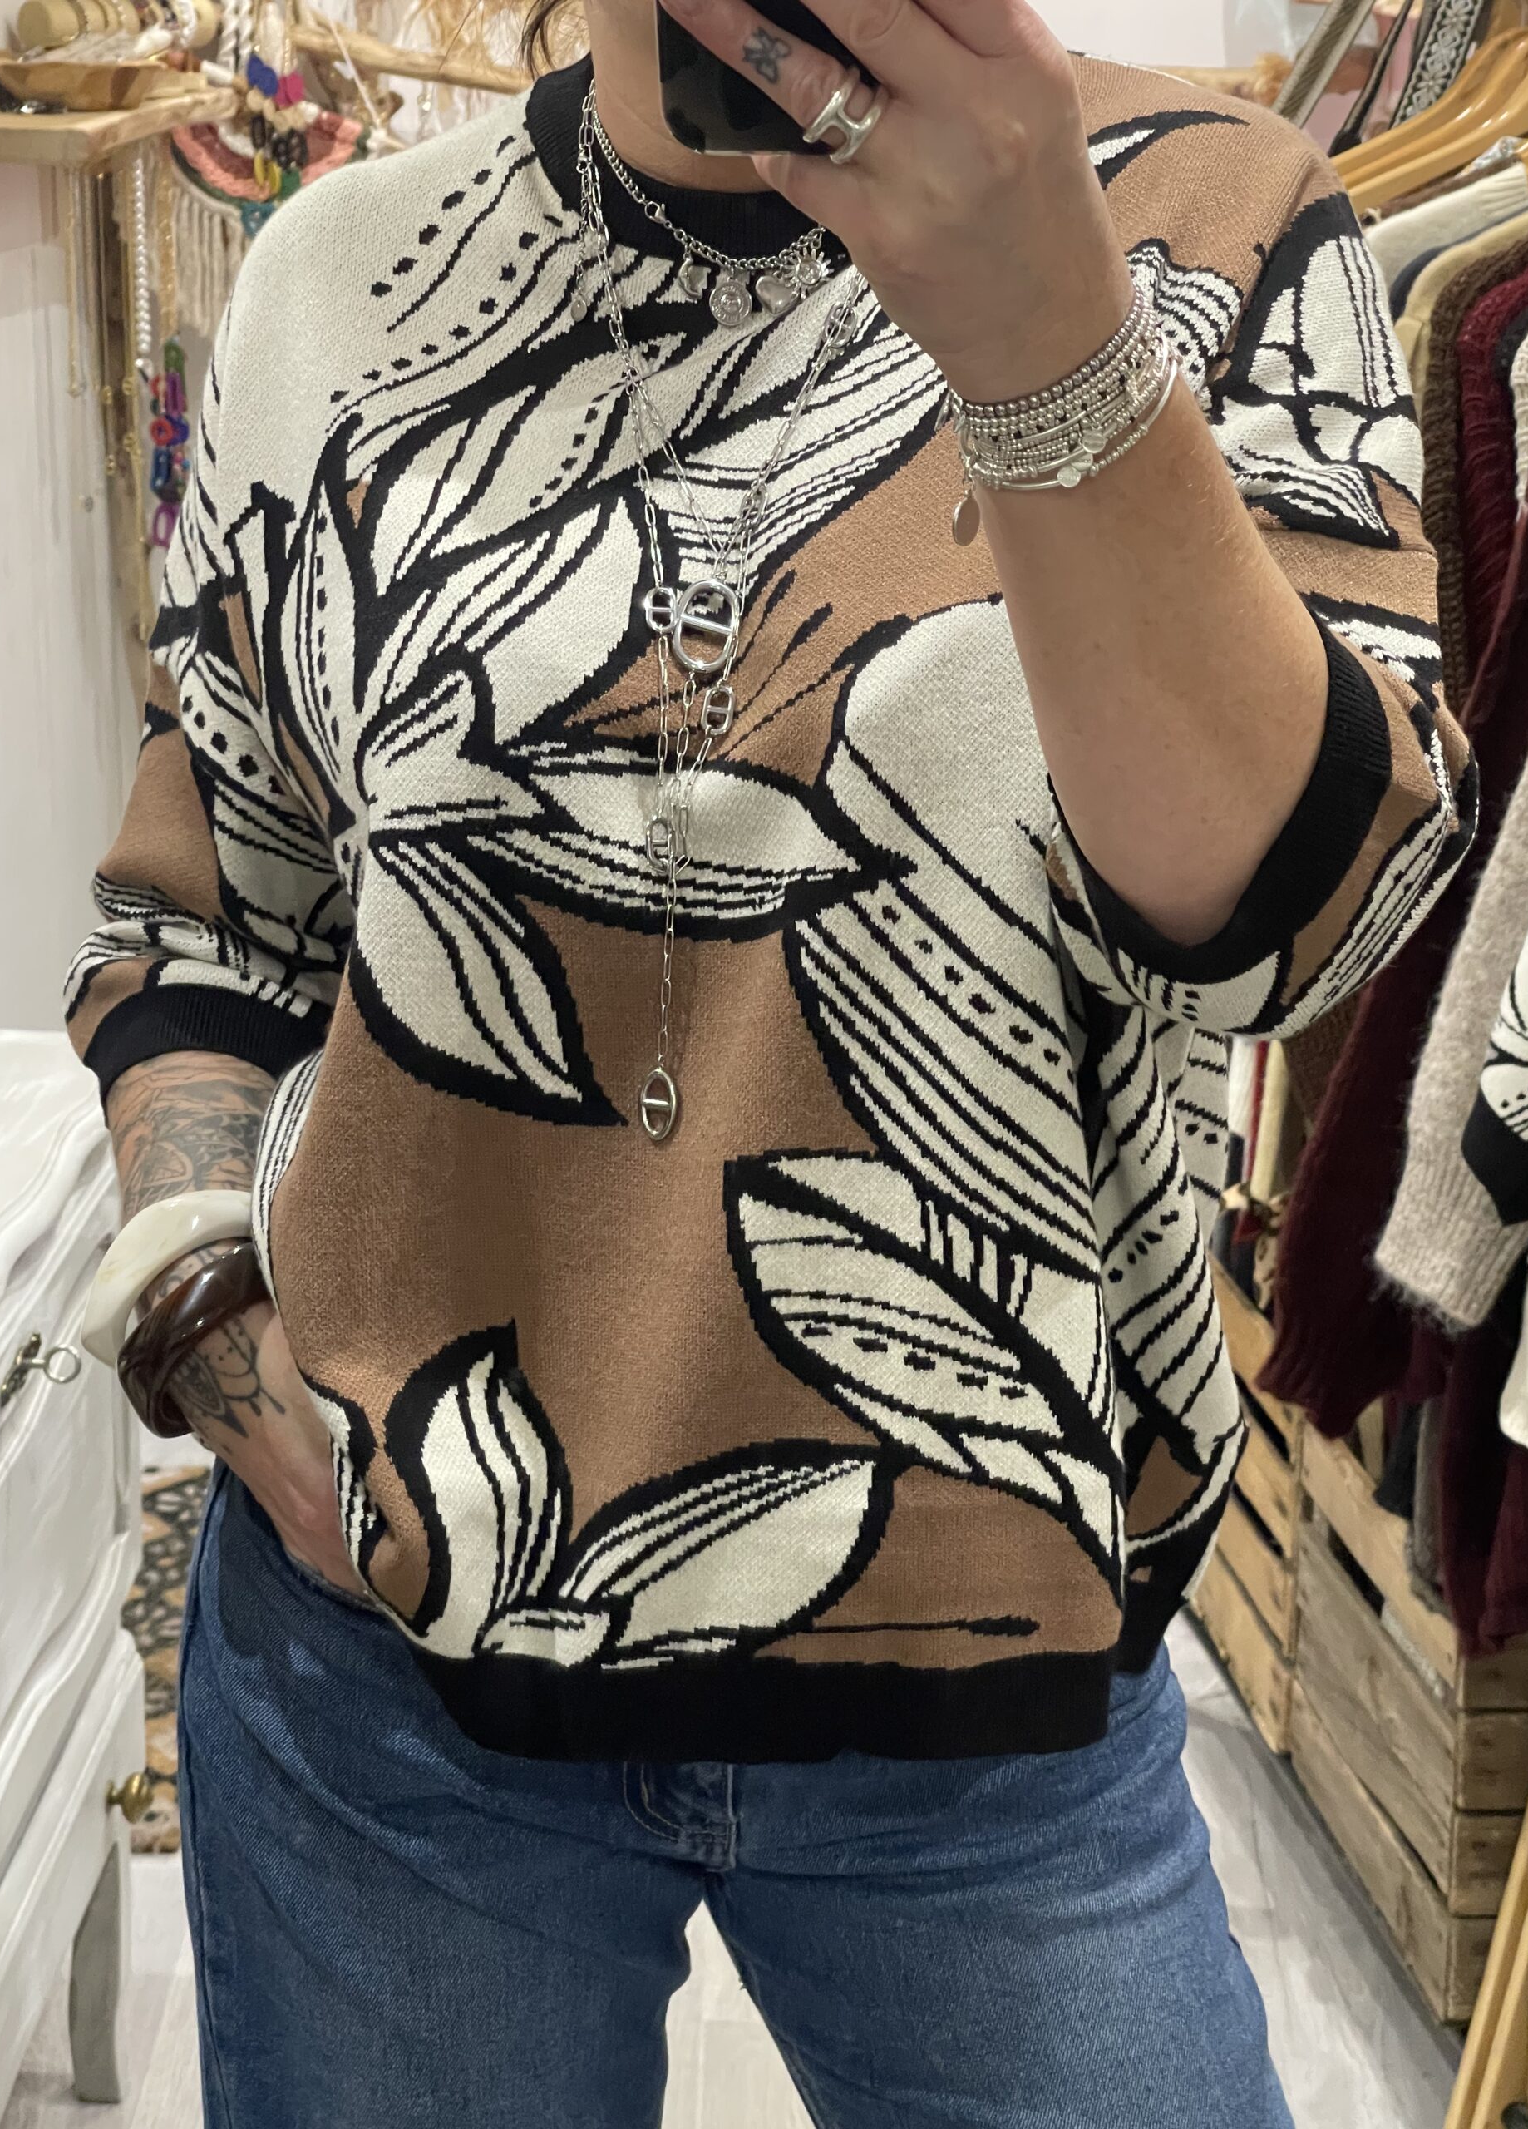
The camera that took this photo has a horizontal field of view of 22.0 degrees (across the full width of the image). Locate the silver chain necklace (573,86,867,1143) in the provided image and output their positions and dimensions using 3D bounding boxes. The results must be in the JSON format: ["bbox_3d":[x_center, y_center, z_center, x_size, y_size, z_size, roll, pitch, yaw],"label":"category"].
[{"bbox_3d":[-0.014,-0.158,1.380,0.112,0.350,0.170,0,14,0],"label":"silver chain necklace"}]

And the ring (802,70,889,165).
[{"bbox_3d":[0.024,-0.282,1.170,0.016,0.024,0.022,30,12,-3],"label":"ring"}]

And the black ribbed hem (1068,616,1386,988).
[{"bbox_3d":[0.162,-0.093,1.360,0.120,0.055,0.115,7,53,23],"label":"black ribbed hem"}]

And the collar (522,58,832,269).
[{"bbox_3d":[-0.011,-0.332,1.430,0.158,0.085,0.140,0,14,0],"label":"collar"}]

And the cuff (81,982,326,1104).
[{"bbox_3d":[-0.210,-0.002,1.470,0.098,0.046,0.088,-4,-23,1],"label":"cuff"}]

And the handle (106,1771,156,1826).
[{"bbox_3d":[-0.418,0.484,2.600,0.031,0.031,0.031,1,14,5],"label":"handle"}]

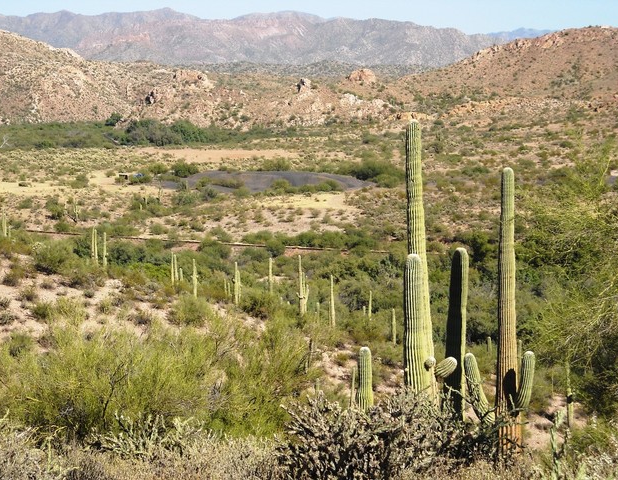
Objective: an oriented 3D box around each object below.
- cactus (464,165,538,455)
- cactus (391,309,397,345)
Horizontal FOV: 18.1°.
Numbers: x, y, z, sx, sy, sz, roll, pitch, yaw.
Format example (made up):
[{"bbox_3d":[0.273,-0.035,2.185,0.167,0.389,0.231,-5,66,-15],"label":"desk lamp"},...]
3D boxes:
[{"bbox_3d":[3.729,1.370,38.000,1.390,5.618,0.650,0,6,0],"label":"cactus"},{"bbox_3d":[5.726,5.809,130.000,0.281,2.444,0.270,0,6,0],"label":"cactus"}]

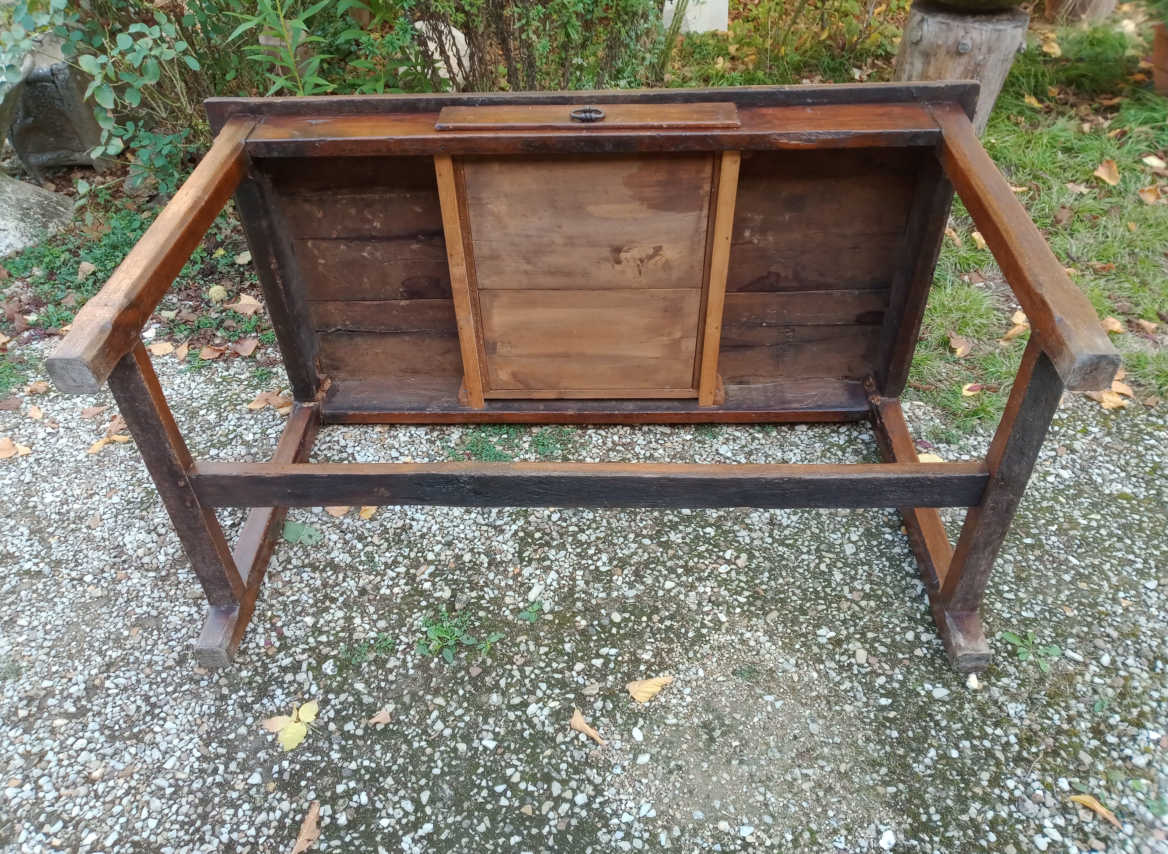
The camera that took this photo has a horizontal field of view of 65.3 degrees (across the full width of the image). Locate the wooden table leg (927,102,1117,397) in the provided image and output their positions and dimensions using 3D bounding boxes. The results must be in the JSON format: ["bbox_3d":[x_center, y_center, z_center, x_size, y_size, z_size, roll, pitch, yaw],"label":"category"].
[{"bbox_3d":[0.618,-0.303,1.349,0.059,0.059,0.725,0,42,2],"label":"wooden table leg"}]

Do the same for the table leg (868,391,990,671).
[{"bbox_3d":[0.628,0.149,1.698,0.052,0.052,0.690,0,40,3],"label":"table leg"}]

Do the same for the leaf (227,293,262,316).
[{"bbox_3d":[-0.933,-0.335,2.503,0.105,0.030,0.080,-12,39,-12],"label":"leaf"}]

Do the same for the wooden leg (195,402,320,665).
[{"bbox_3d":[-0.600,0.153,1.749,0.052,0.052,0.690,-1,40,2],"label":"wooden leg"}]

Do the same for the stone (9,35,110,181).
[{"bbox_3d":[-1.915,-1.145,3.291,0.247,0.350,0.278,-21,41,-24],"label":"stone"}]

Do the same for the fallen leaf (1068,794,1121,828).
[{"bbox_3d":[0.726,0.543,1.292,0.068,0.020,0.021,27,47,31],"label":"fallen leaf"}]

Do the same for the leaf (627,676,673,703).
[{"bbox_3d":[0.106,0.412,1.426,0.078,0.021,0.041,-9,38,-9],"label":"leaf"}]

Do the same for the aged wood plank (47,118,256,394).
[{"bbox_3d":[-0.625,-0.300,1.401,0.059,0.059,0.725,0,42,2],"label":"aged wood plank"}]

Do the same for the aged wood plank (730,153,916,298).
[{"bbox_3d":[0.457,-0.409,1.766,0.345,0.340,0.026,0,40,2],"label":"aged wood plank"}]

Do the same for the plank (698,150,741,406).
[{"bbox_3d":[0.268,-0.280,1.831,0.037,0.609,0.023,0,41,2],"label":"plank"}]

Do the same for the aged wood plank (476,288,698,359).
[{"bbox_3d":[0.014,-0.211,1.855,0.442,0.175,0.010,0,42,2],"label":"aged wood plank"}]

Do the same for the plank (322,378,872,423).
[{"bbox_3d":[0.024,-0.056,2.069,1.226,0.031,0.106,0,41,2],"label":"plank"}]

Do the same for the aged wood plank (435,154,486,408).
[{"bbox_3d":[-0.241,-0.271,1.800,0.035,0.585,0.026,0,42,2],"label":"aged wood plank"}]

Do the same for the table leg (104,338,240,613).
[{"bbox_3d":[-0.606,0.093,1.376,0.042,0.514,0.040,0,40,2],"label":"table leg"}]

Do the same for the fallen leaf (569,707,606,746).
[{"bbox_3d":[0.005,0.477,1.444,0.030,0.018,0.080,-26,44,-27],"label":"fallen leaf"}]

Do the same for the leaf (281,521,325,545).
[{"bbox_3d":[-0.539,0.203,1.731,0.100,0.019,0.049,19,42,26],"label":"leaf"}]

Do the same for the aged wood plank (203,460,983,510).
[{"bbox_3d":[-0.002,0.090,1.391,1.193,0.075,0.028,0,42,2],"label":"aged wood plank"}]

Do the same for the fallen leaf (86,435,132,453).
[{"bbox_3d":[-1.040,0.036,1.992,0.090,0.022,0.032,-23,43,-23],"label":"fallen leaf"}]

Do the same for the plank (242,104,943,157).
[{"bbox_3d":[0.005,-0.536,1.648,1.226,0.034,0.104,0,41,2],"label":"plank"}]

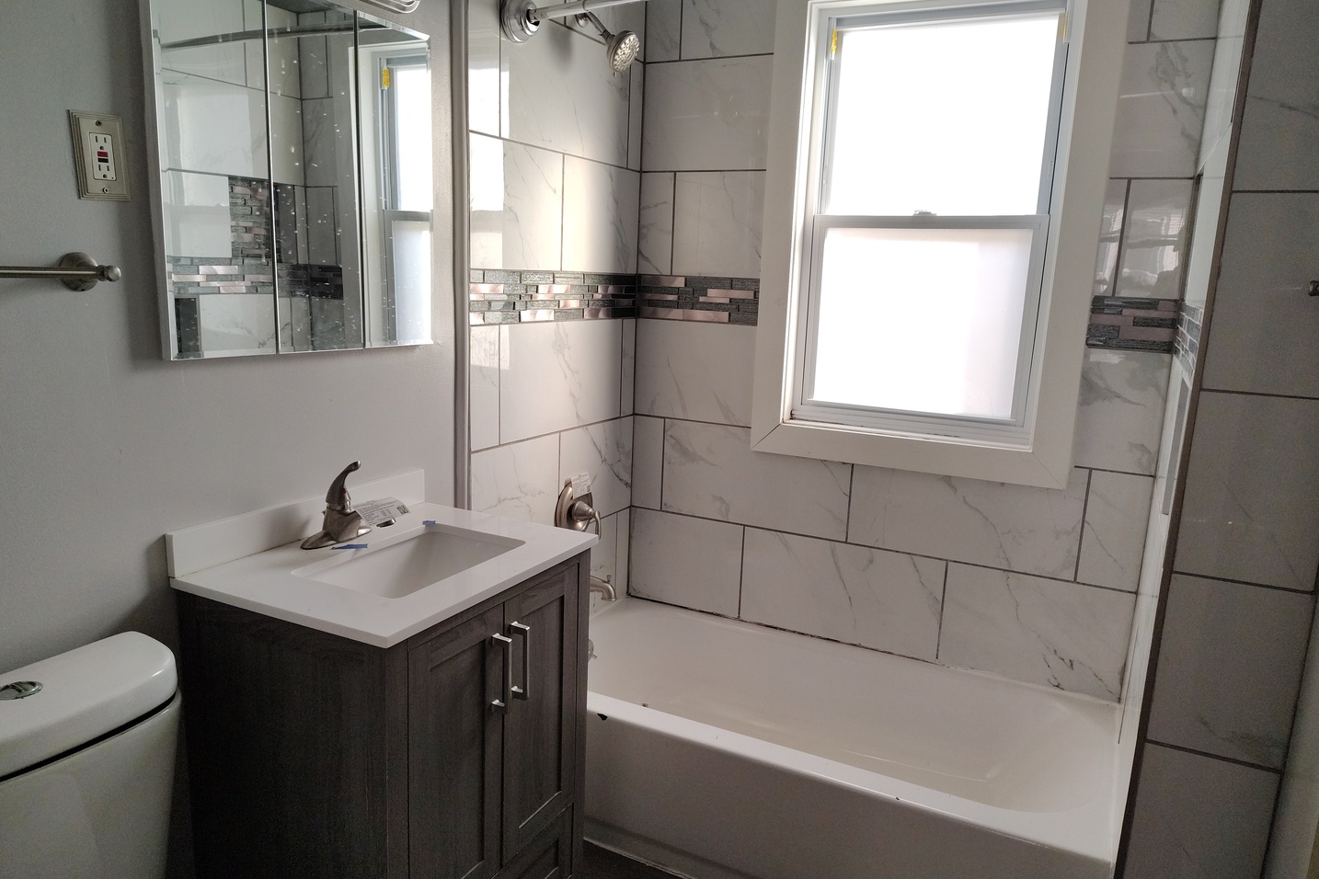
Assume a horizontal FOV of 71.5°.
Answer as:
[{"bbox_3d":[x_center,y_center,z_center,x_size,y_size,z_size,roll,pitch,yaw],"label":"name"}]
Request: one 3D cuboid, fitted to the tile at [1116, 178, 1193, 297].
[{"bbox_3d":[1.183,-0.480,2.190,0.135,0.272,0.010,8,12,26],"label":"tile"}]

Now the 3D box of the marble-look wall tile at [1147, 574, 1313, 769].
[{"bbox_3d":[0.935,0.380,1.510,0.191,0.306,0.010,8,13,26],"label":"marble-look wall tile"}]

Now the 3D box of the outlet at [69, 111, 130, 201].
[{"bbox_3d":[-0.835,-0.422,1.369,0.012,0.126,0.079,7,12,27],"label":"outlet"}]

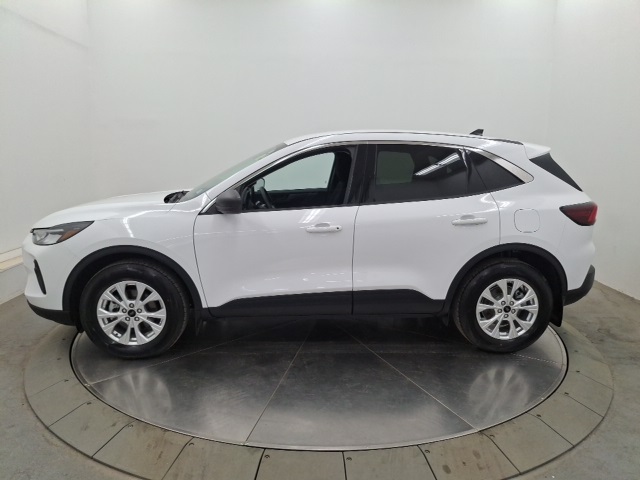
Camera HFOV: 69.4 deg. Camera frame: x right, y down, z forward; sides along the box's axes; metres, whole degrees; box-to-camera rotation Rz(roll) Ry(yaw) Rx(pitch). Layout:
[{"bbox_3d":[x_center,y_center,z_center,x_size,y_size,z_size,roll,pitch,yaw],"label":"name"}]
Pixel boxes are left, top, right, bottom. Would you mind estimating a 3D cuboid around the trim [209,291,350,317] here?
[{"bbox_3d":[-0.275,0.457,3.308,1.020,0.190,0.060,0,10,-4],"label":"trim"}]

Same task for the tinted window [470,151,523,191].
[{"bbox_3d":[1.301,-0.511,3.399,0.440,0.327,0.040,-1,-12,-10],"label":"tinted window"}]

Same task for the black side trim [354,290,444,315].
[{"bbox_3d":[0.574,0.452,3.367,0.670,0.195,0.060,0,10,-4],"label":"black side trim"}]

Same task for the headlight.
[{"bbox_3d":[-1.827,-0.062,3.283,0.520,0.185,0.430,-2,10,-14],"label":"headlight"}]

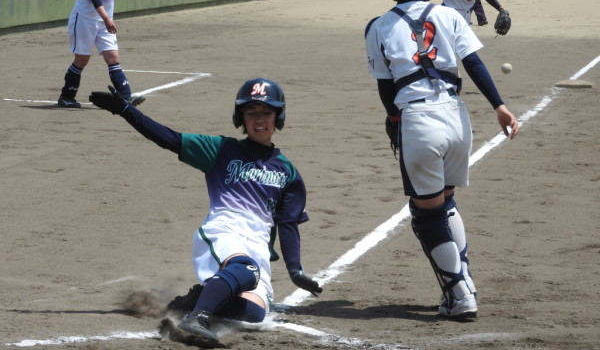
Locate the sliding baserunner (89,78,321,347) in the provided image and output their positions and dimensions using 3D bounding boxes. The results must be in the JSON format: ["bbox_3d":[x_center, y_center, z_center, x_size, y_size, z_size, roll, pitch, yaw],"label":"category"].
[{"bbox_3d":[-0.431,0.149,11.493,1.030,1.060,1.130,0,6,-3],"label":"sliding baserunner"}]

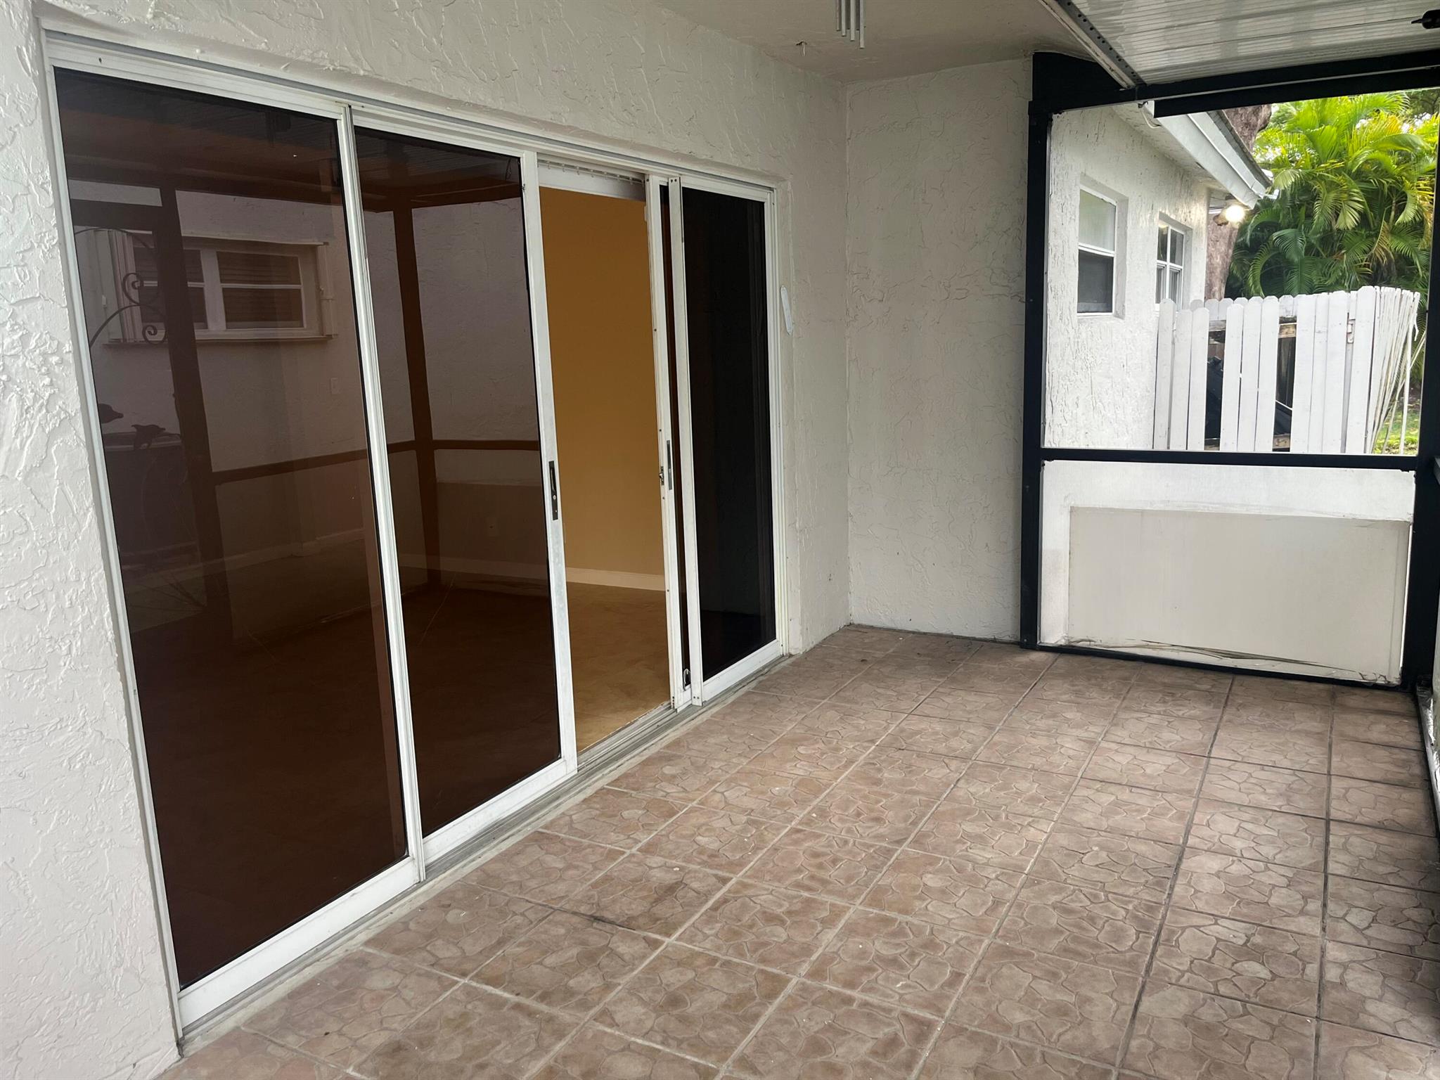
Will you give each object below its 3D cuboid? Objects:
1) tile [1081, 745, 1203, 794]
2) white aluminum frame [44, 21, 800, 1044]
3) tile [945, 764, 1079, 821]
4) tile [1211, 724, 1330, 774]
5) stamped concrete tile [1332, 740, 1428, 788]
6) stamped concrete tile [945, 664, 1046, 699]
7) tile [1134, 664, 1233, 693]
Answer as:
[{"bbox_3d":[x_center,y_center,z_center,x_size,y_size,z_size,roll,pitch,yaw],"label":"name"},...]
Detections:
[{"bbox_3d":[1.394,0.760,3.555,0.332,0.025,0.332,4,12,29],"label":"tile"},{"bbox_3d":[-0.523,-0.203,3.460,0.150,2.036,3.003,4,12,29],"label":"white aluminum frame"},{"bbox_3d":[0.922,0.802,3.422,0.332,0.025,0.332,4,12,29],"label":"tile"},{"bbox_3d":[1.873,0.719,3.680,0.332,0.025,0.332,4,12,29],"label":"tile"},{"bbox_3d":[2.132,0.730,3.502,0.262,0.020,0.324,4,13,29],"label":"stamped concrete tile"},{"bbox_3d":[1.140,0.593,4.476,0.332,0.025,0.332,4,12,29],"label":"stamped concrete tile"},{"bbox_3d":[1.883,0.569,4.389,0.338,0.020,0.273,4,13,29],"label":"tile"}]

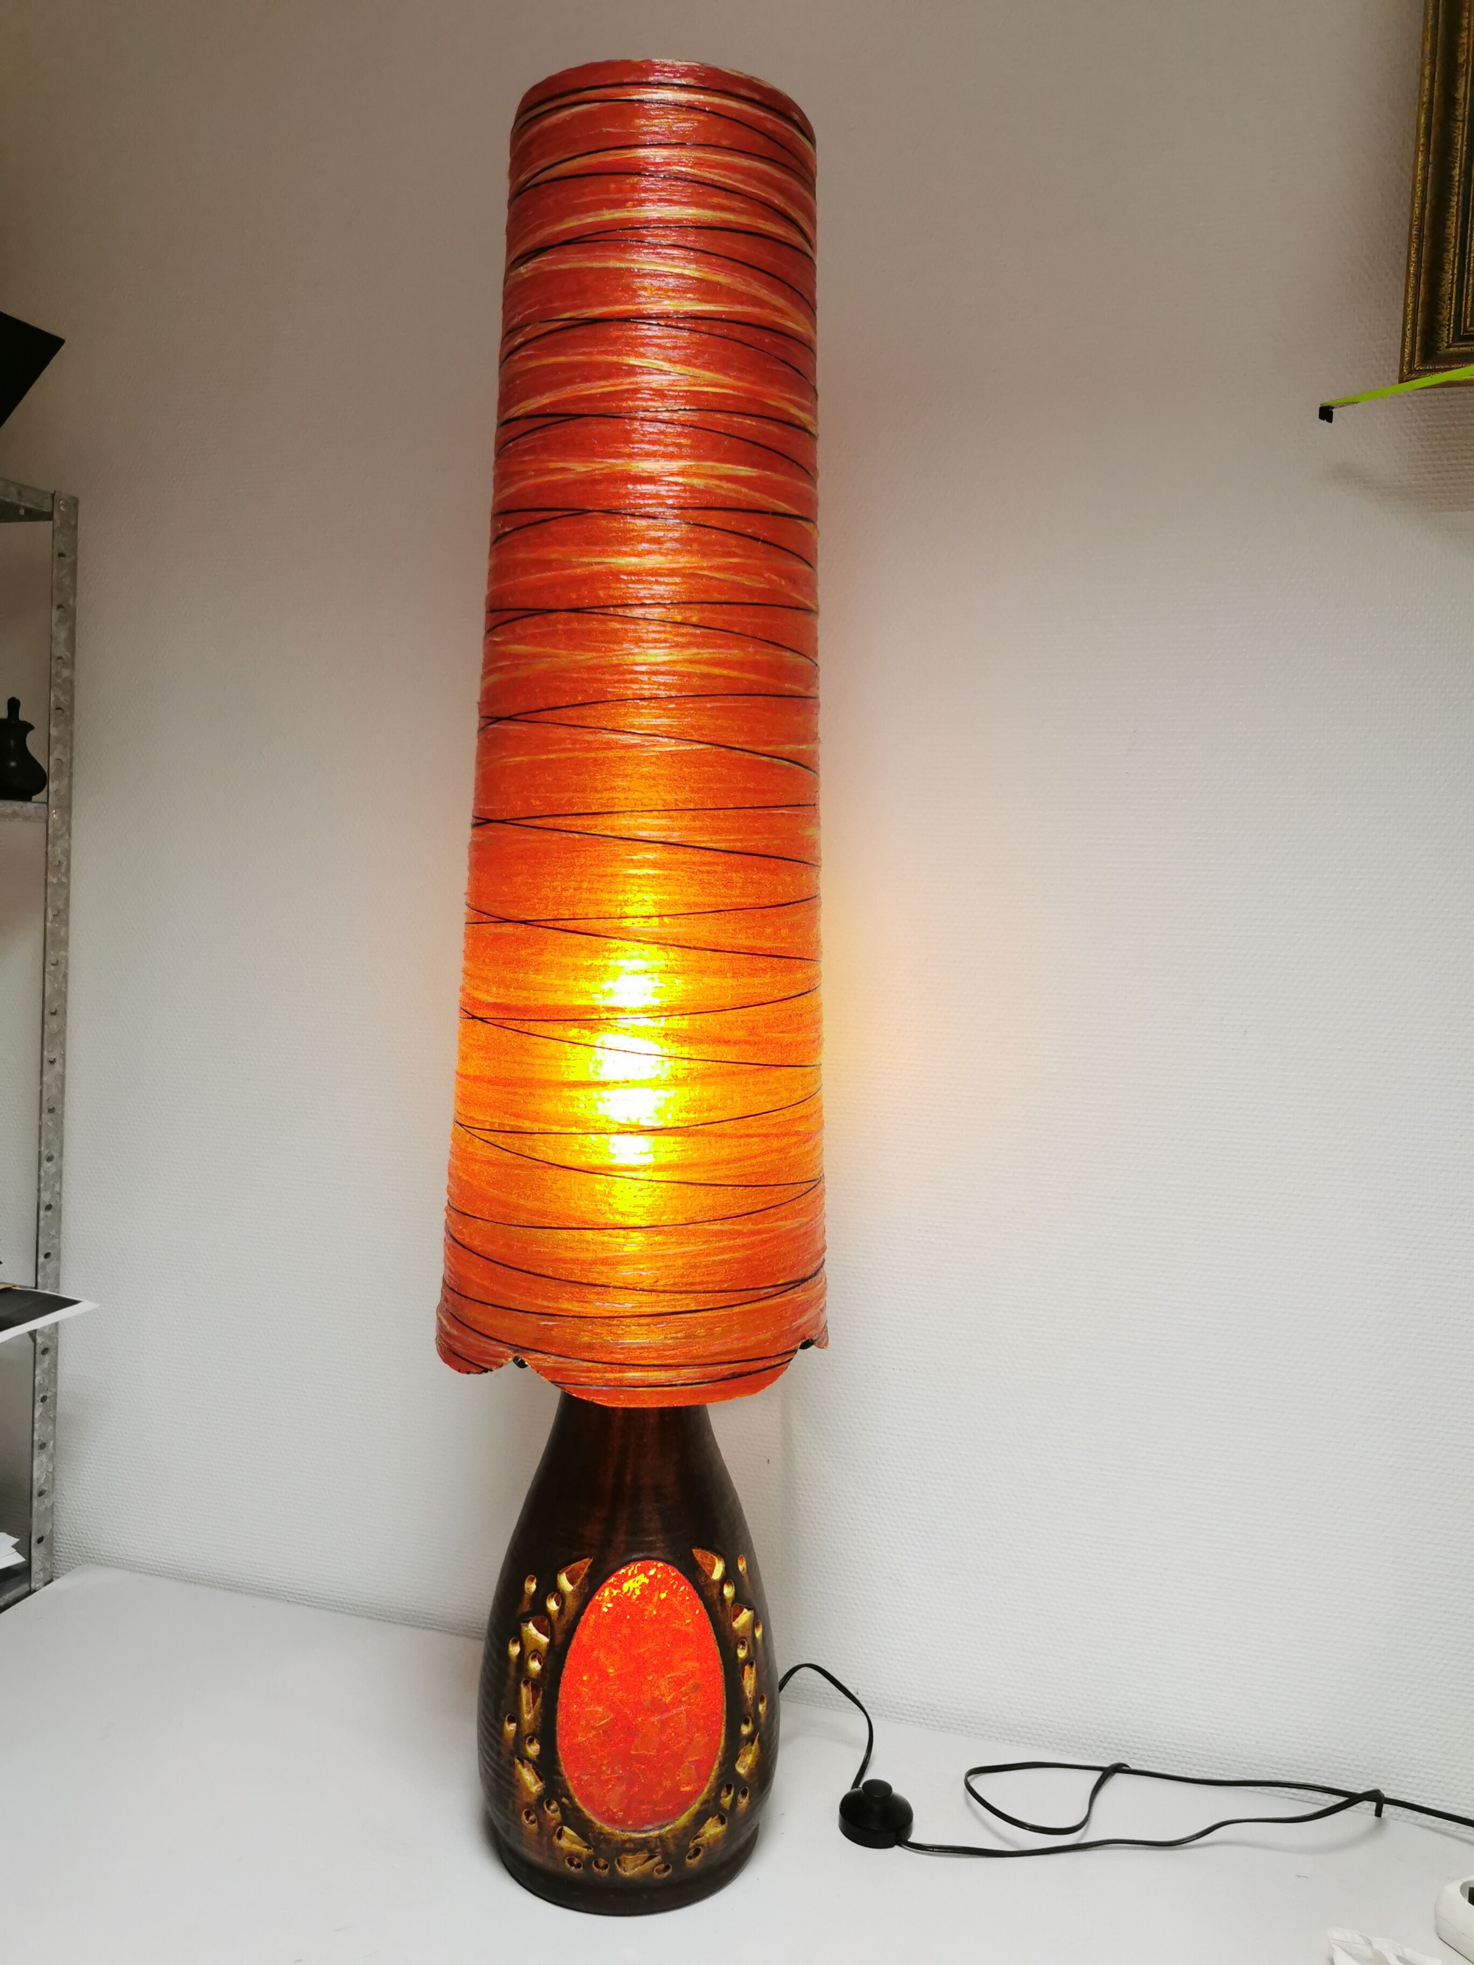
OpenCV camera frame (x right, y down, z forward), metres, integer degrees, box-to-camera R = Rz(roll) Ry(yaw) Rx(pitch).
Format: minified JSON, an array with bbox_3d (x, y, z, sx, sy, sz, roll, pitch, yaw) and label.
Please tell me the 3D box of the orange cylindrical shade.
[{"bbox_3d":[-0.066,-0.170,1.157,0.301,0.898,0.301,2,5,0],"label":"orange cylindrical shade"}]

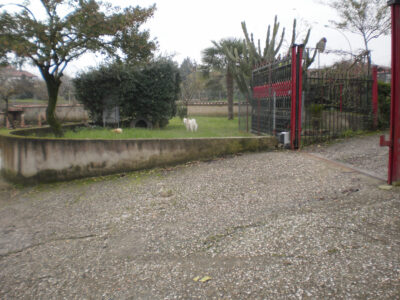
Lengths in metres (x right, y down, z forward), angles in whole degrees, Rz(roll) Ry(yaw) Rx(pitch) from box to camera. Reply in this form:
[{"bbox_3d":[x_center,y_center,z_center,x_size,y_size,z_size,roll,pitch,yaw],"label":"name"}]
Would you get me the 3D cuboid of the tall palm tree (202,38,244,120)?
[{"bbox_3d":[1.230,-3.050,18.200,2.150,3.500,2.100,-1,7,0],"label":"tall palm tree"}]

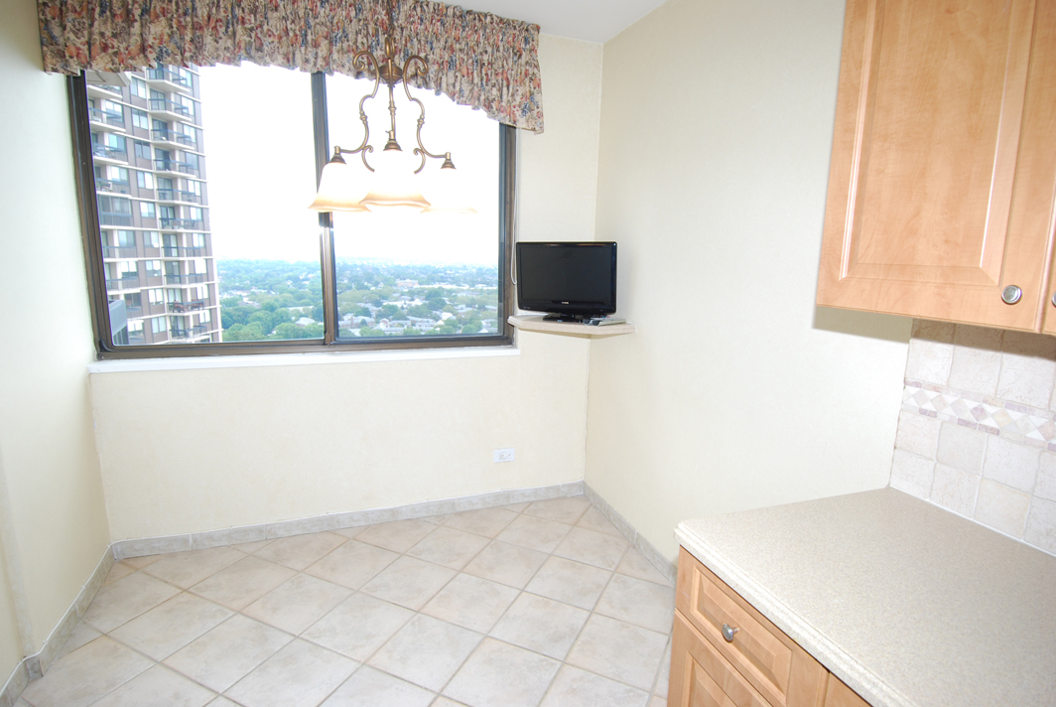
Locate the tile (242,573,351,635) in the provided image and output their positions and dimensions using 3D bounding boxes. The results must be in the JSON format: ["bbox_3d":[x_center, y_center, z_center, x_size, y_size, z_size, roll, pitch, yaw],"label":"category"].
[{"bbox_3d":[-0.976,1.065,2.267,0.323,0.010,0.323,6,10,24],"label":"tile"}]

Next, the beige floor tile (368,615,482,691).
[{"bbox_3d":[-0.378,1.124,2.002,0.323,0.010,0.323,6,10,24],"label":"beige floor tile"}]

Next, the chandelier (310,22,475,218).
[{"bbox_3d":[-0.401,-0.699,1.573,0.560,0.552,0.540,-1,10,-13],"label":"chandelier"}]

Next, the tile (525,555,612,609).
[{"bbox_3d":[0.195,1.064,2.459,0.323,0.010,0.323,6,10,24],"label":"tile"}]

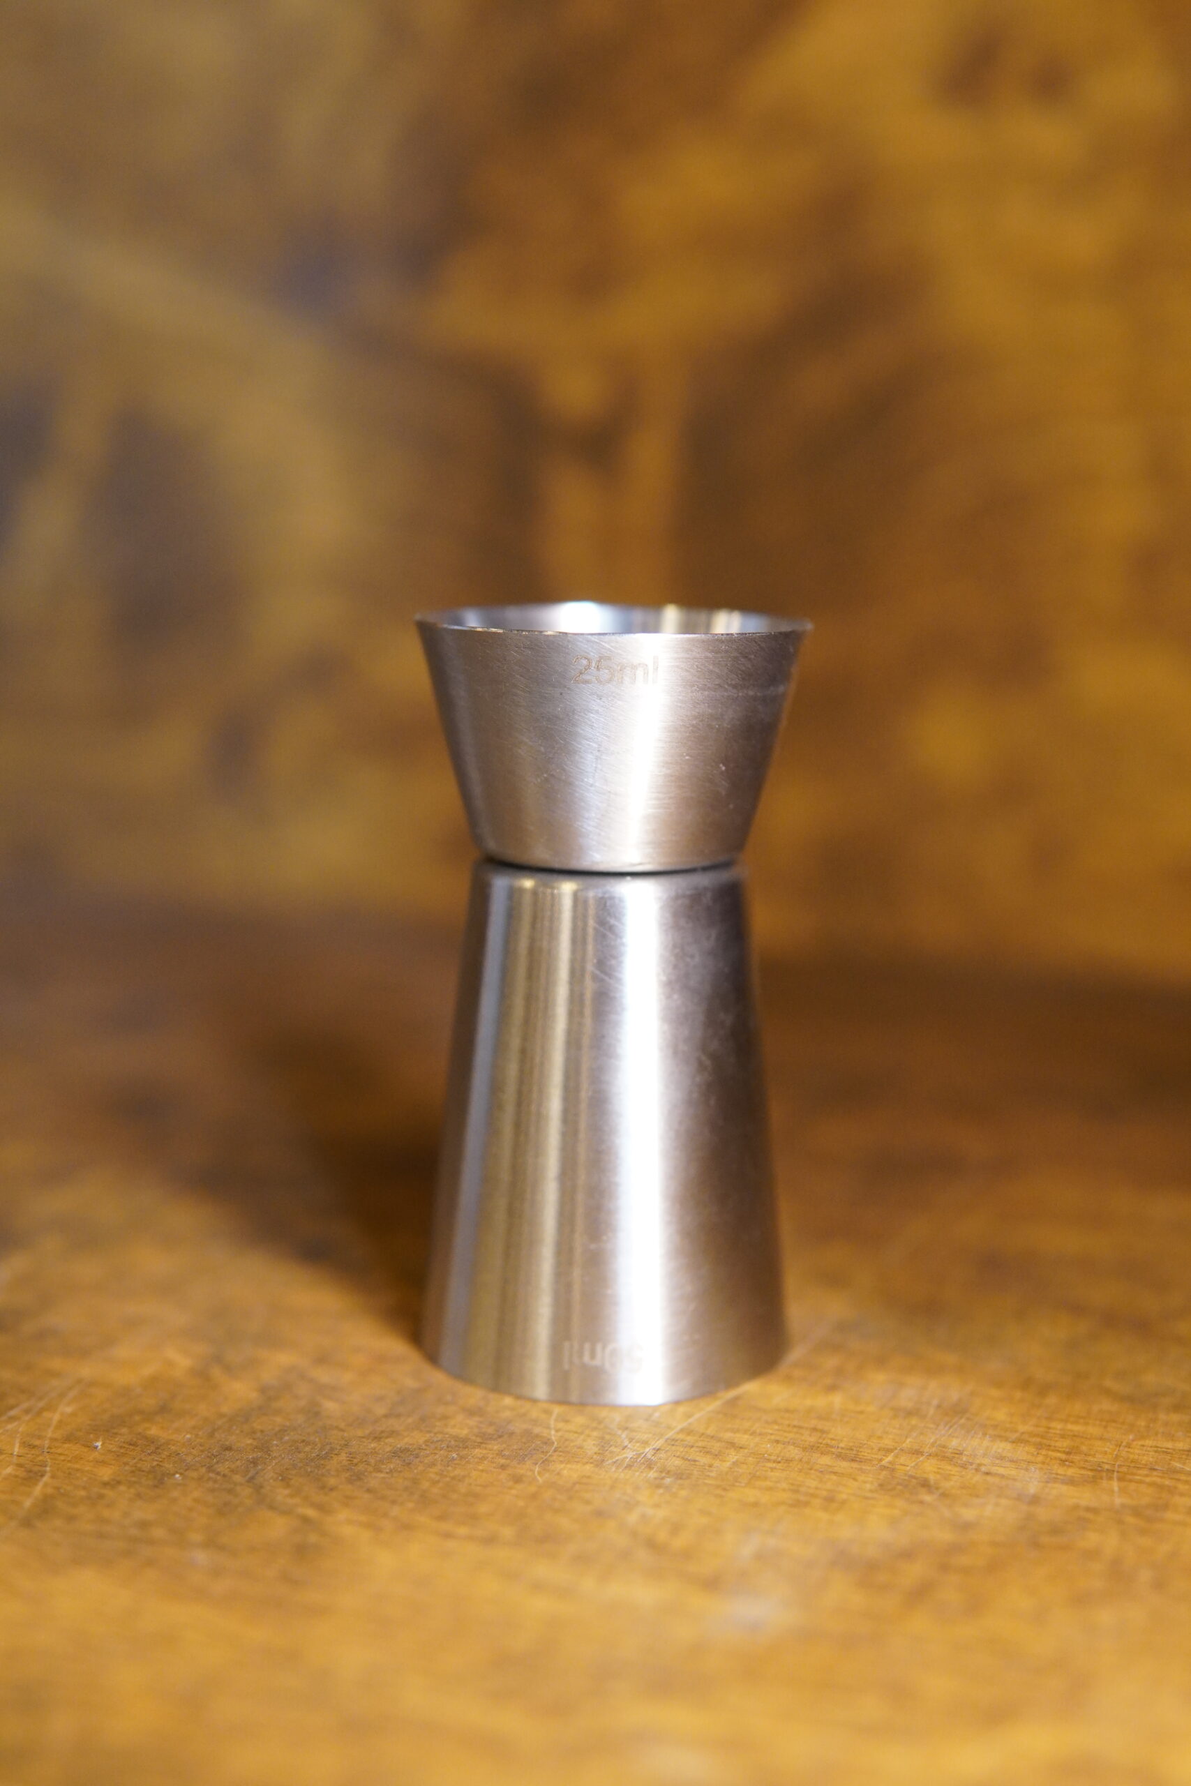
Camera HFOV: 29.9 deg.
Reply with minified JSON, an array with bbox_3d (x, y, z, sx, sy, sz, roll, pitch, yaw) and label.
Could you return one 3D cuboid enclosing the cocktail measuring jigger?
[{"bbox_3d":[0.002,0.010,0.249,0.043,0.082,0.043,1,11,0],"label":"cocktail measuring jigger"}]

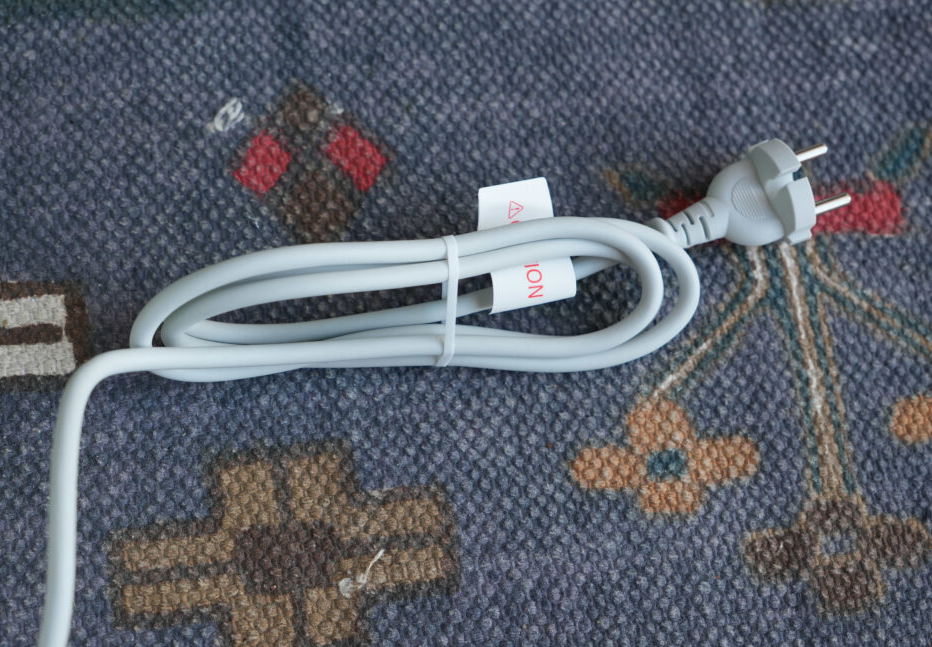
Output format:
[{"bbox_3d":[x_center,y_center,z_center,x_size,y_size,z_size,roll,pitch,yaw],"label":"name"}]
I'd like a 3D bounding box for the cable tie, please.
[{"bbox_3d":[-0.005,-0.008,0.468,0.004,0.014,0.043,5,72,-8],"label":"cable tie"}]

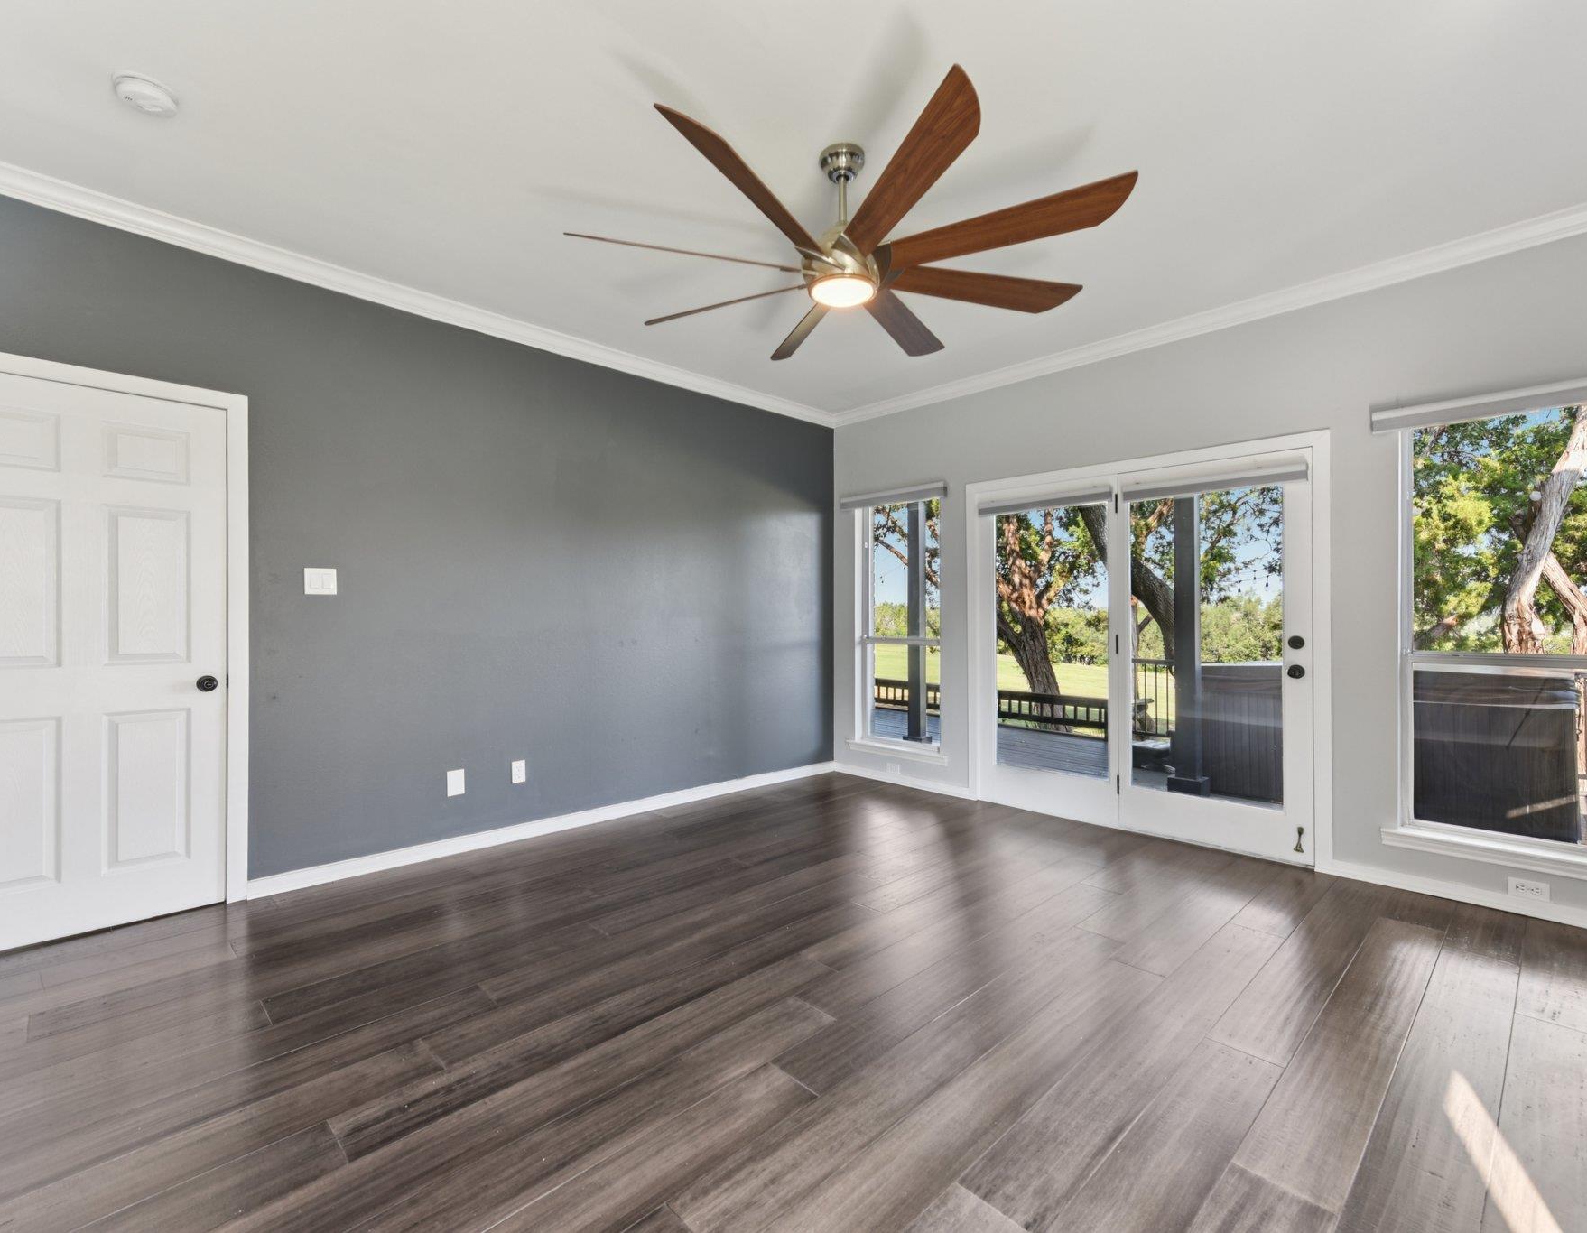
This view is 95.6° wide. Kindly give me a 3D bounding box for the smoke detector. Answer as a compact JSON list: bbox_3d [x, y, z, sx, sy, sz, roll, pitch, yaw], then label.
[{"bbox_3d":[-1.914,-1.536,2.126,0.147,0.045,0.147,0,0,-44],"label":"smoke detector"}]

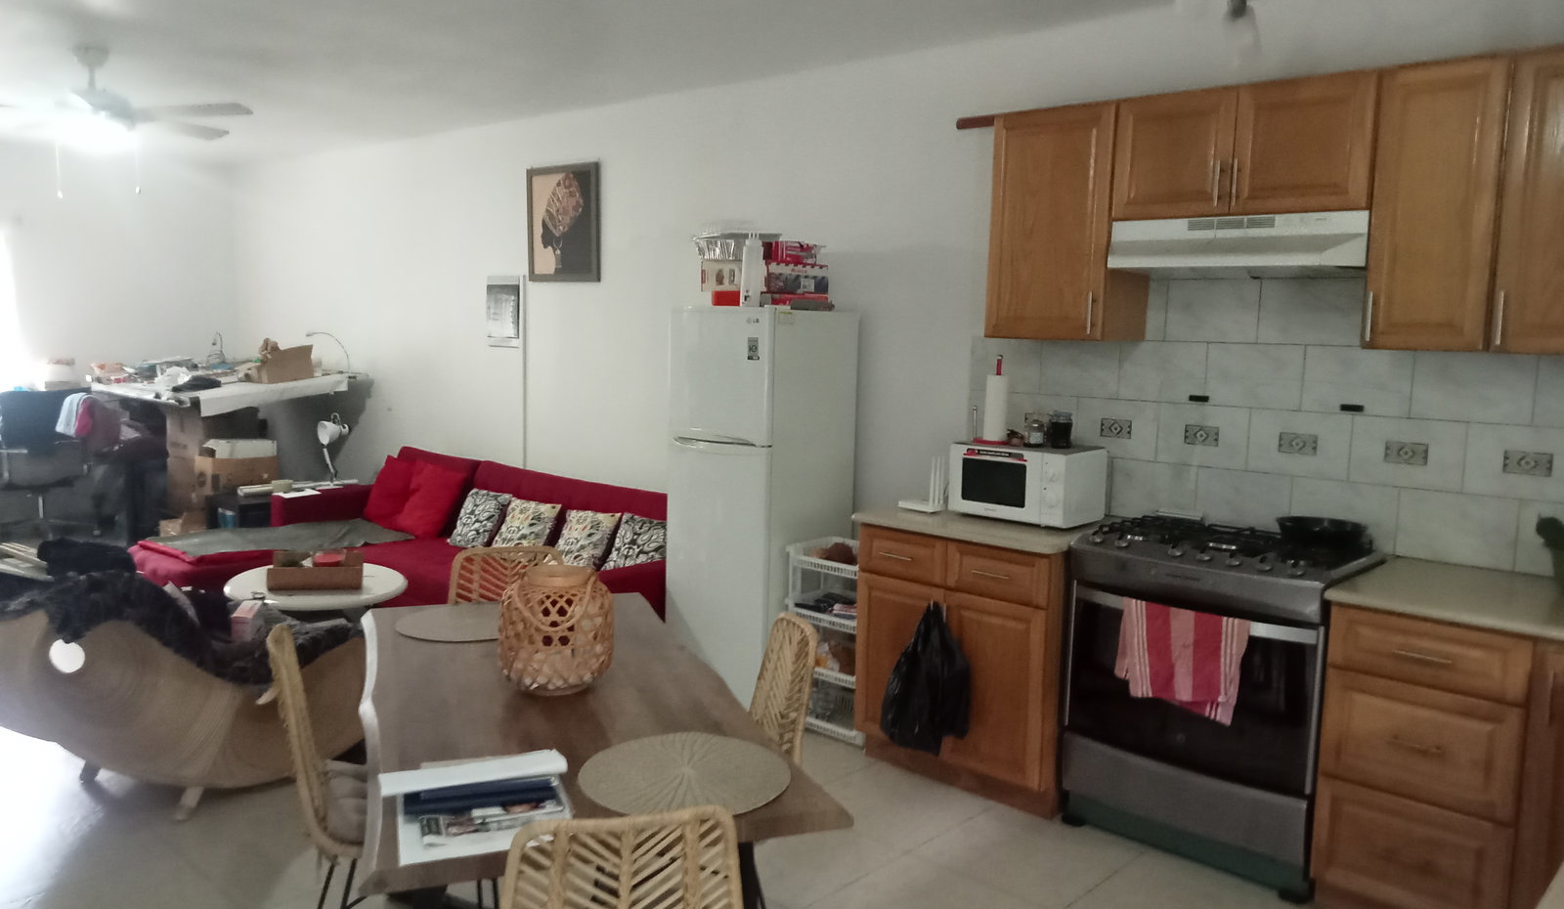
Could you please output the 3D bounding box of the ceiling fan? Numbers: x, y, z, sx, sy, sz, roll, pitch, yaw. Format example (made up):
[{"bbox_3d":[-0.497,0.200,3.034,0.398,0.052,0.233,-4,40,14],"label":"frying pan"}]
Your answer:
[{"bbox_3d":[-2.848,-1.469,5.230,1.320,0.410,1.320,-5,9,-45],"label":"ceiling fan"}]

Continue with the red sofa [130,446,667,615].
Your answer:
[{"bbox_3d":[-1.644,0.539,5.926,2.880,0.780,1.670,6,9,42],"label":"red sofa"}]

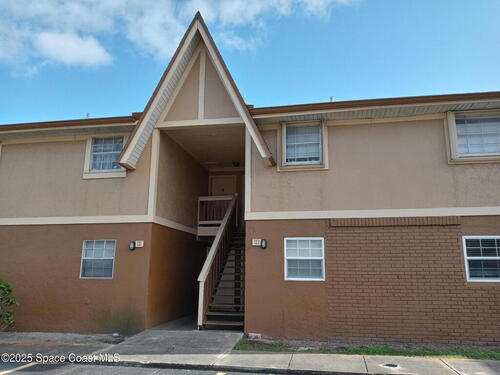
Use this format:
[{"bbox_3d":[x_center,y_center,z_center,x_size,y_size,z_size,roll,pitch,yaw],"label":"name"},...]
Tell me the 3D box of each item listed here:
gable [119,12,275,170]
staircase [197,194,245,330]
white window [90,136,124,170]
[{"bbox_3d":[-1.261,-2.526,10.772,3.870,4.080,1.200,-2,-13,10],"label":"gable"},{"bbox_3d":[-0.377,1.808,11.690,1.270,4.020,3.600,-2,-13,10],"label":"staircase"},{"bbox_3d":[-3.818,-0.921,10.821,0.980,1.000,0.100,-2,-13,10],"label":"white window"}]

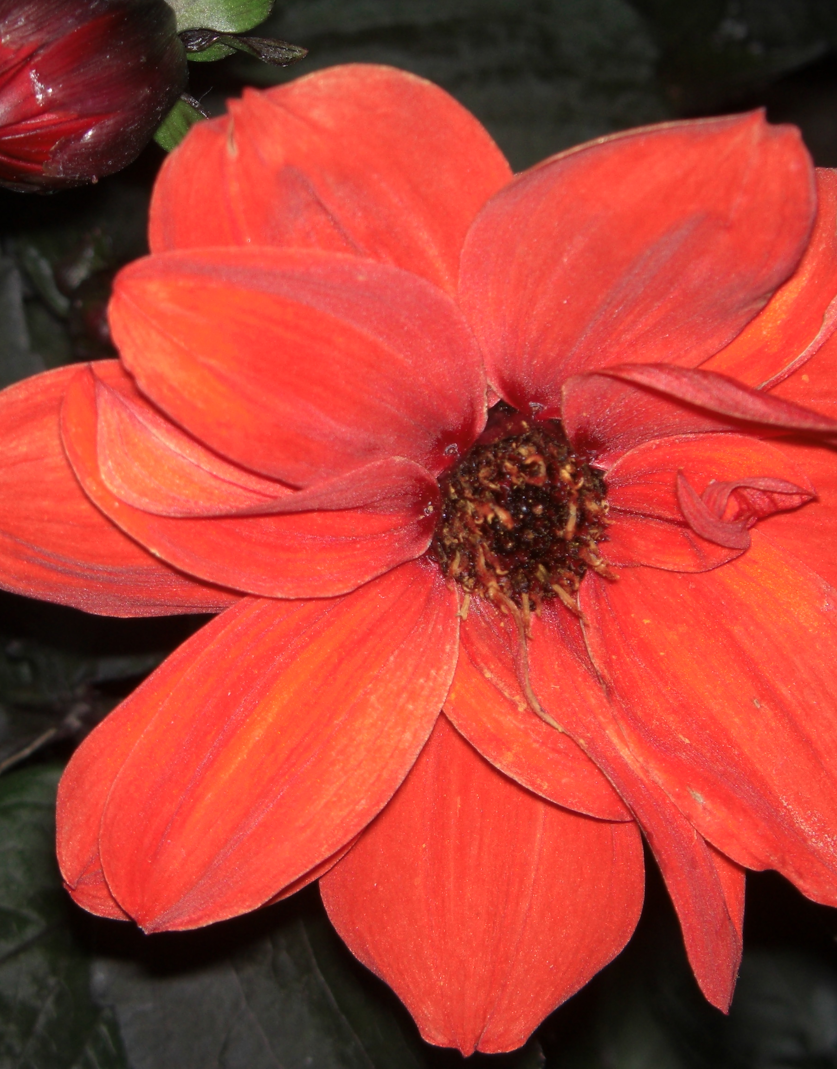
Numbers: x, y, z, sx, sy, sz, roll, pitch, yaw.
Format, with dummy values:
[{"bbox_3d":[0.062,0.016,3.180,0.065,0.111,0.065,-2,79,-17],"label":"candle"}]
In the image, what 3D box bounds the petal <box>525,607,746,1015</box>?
[{"bbox_3d":[0.021,0.026,0.376,0.011,0.041,0.011,-26,7,4],"label":"petal"}]

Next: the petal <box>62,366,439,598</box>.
[{"bbox_3d":[-0.016,-0.005,0.371,0.036,0.017,0.012,14,7,-7],"label":"petal"}]

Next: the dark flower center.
[{"bbox_3d":[0.010,-0.002,0.373,0.018,0.018,0.010,0,9,0],"label":"dark flower center"}]

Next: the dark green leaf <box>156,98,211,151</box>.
[{"bbox_3d":[-0.023,-0.041,0.392,0.005,0.003,0.007,43,71,12],"label":"dark green leaf"}]

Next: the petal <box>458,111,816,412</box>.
[{"bbox_3d":[0.021,-0.026,0.366,0.025,0.037,0.010,37,22,-6],"label":"petal"}]

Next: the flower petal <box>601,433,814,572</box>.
[{"bbox_3d":[0.027,-0.003,0.371,0.020,0.013,0.010,0,6,11],"label":"flower petal"}]

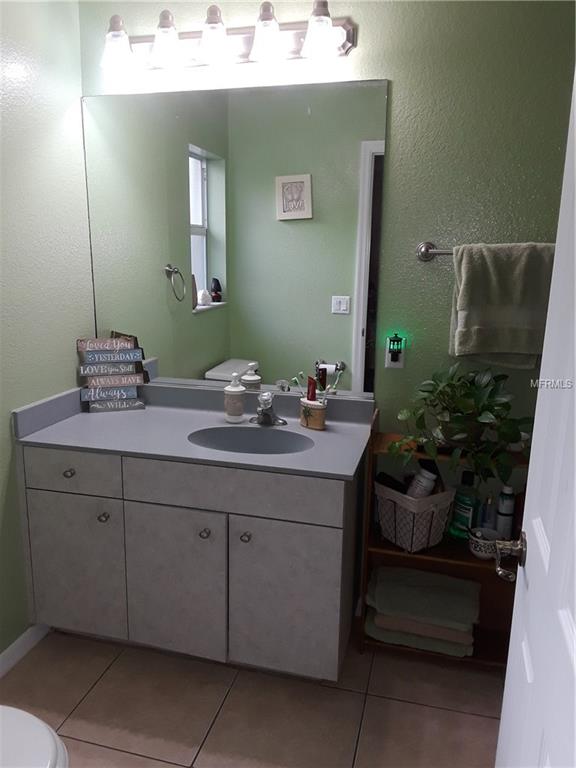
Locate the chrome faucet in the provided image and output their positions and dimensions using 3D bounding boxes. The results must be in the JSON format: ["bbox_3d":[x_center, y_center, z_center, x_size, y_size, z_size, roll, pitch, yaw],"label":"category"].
[{"bbox_3d":[-0.082,0.100,2.323,0.148,0.132,0.145,4,13,14],"label":"chrome faucet"}]

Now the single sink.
[{"bbox_3d":[-0.131,0.260,2.200,0.454,0.130,0.308,4,13,14],"label":"single sink"}]

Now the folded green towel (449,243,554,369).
[{"bbox_3d":[0.726,-0.271,2.125,0.330,0.415,0.075,4,13,14],"label":"folded green towel"}]

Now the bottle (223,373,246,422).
[{"bbox_3d":[-0.202,0.048,2.416,0.080,0.190,0.080,2,12,6],"label":"bottle"}]

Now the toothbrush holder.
[{"bbox_3d":[0.098,0.117,2.352,0.073,0.092,0.115,-9,16,-39],"label":"toothbrush holder"}]

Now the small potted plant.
[{"bbox_3d":[0.586,0.120,2.120,0.485,0.375,0.340,4,13,14],"label":"small potted plant"}]

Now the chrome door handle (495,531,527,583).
[{"bbox_3d":[0.409,0.318,1.140,0.058,0.072,0.140,4,13,14],"label":"chrome door handle"}]

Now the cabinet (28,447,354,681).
[{"bbox_3d":[-0.318,0.581,2.374,1.145,0.795,0.540,4,13,14],"label":"cabinet"}]

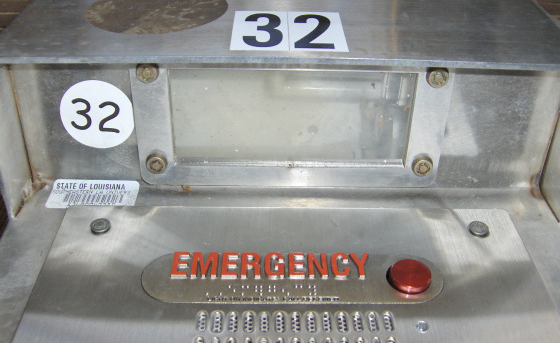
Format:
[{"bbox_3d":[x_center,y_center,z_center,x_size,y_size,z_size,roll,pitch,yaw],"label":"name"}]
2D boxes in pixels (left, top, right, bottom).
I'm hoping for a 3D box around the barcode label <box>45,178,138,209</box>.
[{"bbox_3d":[-0.105,0.013,0.322,0.050,0.022,0.003,1,-48,-2],"label":"barcode label"}]

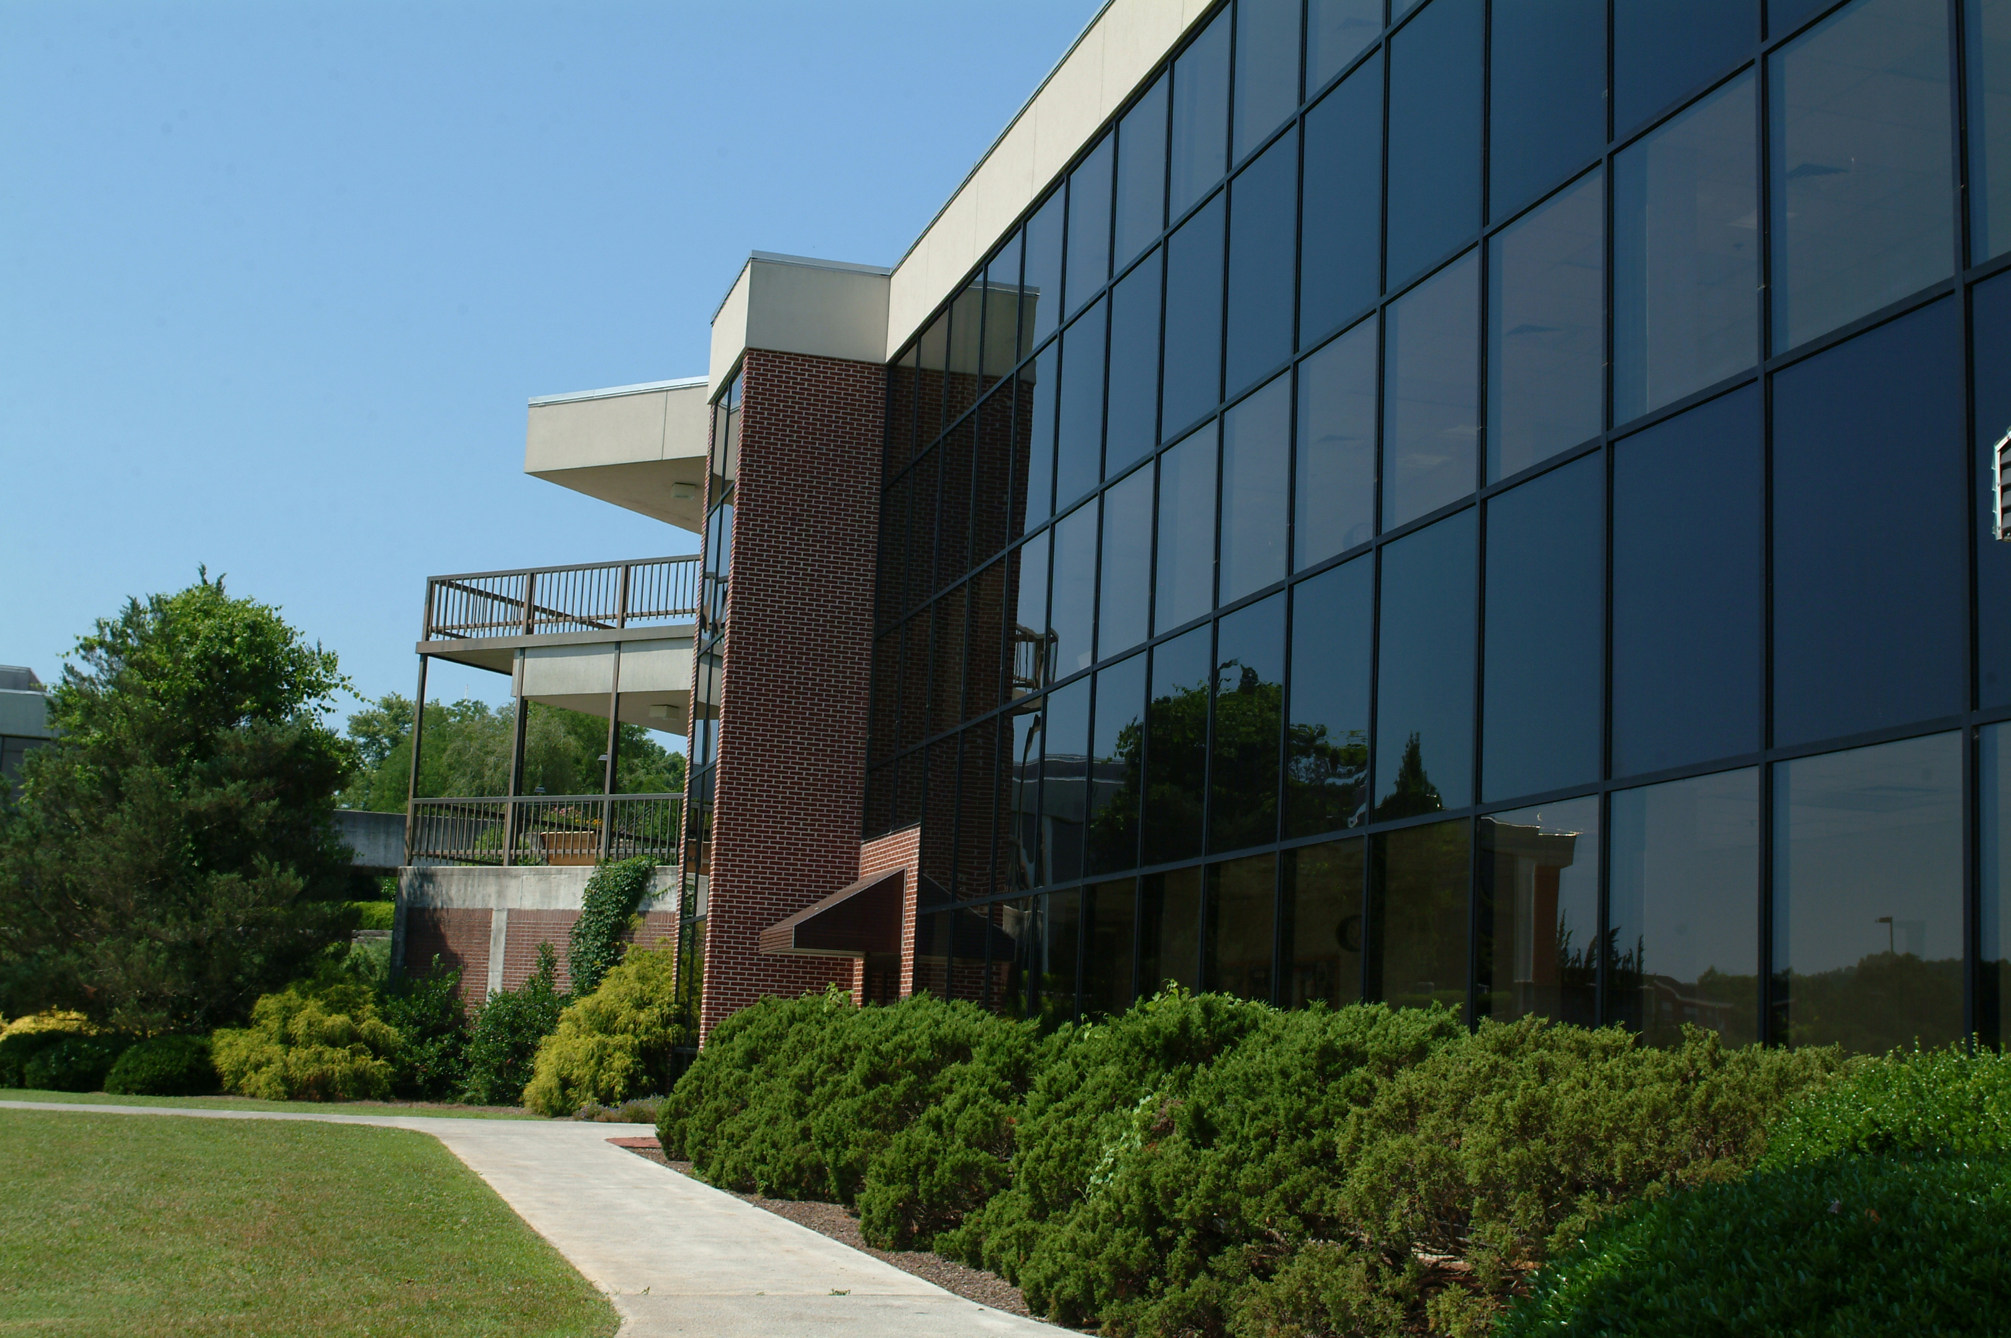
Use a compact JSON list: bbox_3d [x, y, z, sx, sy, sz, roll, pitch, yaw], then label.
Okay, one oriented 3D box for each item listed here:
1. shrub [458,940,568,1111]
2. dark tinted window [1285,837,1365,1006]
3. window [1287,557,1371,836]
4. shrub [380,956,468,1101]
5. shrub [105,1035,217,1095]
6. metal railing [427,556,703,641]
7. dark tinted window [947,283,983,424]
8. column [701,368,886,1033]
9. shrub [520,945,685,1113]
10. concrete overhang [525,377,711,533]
[{"bbox_3d":[-7.517,5.452,35.914,1.650,2.500,1.500,3,-10,0],"label":"shrub"},{"bbox_3d":[2.274,2.097,16.806,0.080,1.689,1.450,6,-10,-16],"label":"dark tinted window"},{"bbox_3d":[2.368,0.221,17.073,0.080,1.957,1.460,6,-10,-16],"label":"window"},{"bbox_3d":[-9.218,5.700,37.151,1.350,2.220,1.300,5,-10,-13],"label":"shrub"},{"bbox_3d":[-12.209,5.726,33.917,1.550,0.870,1.500,6,-10,-19],"label":"shrub"},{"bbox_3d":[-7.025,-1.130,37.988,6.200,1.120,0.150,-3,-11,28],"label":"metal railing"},{"bbox_3d":[-0.469,-3.801,28.204,0.080,1.618,1.450,6,-10,-16],"label":"dark tinted window"},{"bbox_3d":[-2.817,0.878,30.907,1.920,10.244,0.300,6,-10,-16],"label":"column"},{"bbox_3d":[-5.833,5.263,34.218,2.400,2.500,2.200,3,-10,0],"label":"shrub"},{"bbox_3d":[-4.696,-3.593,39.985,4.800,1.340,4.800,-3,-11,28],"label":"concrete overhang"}]

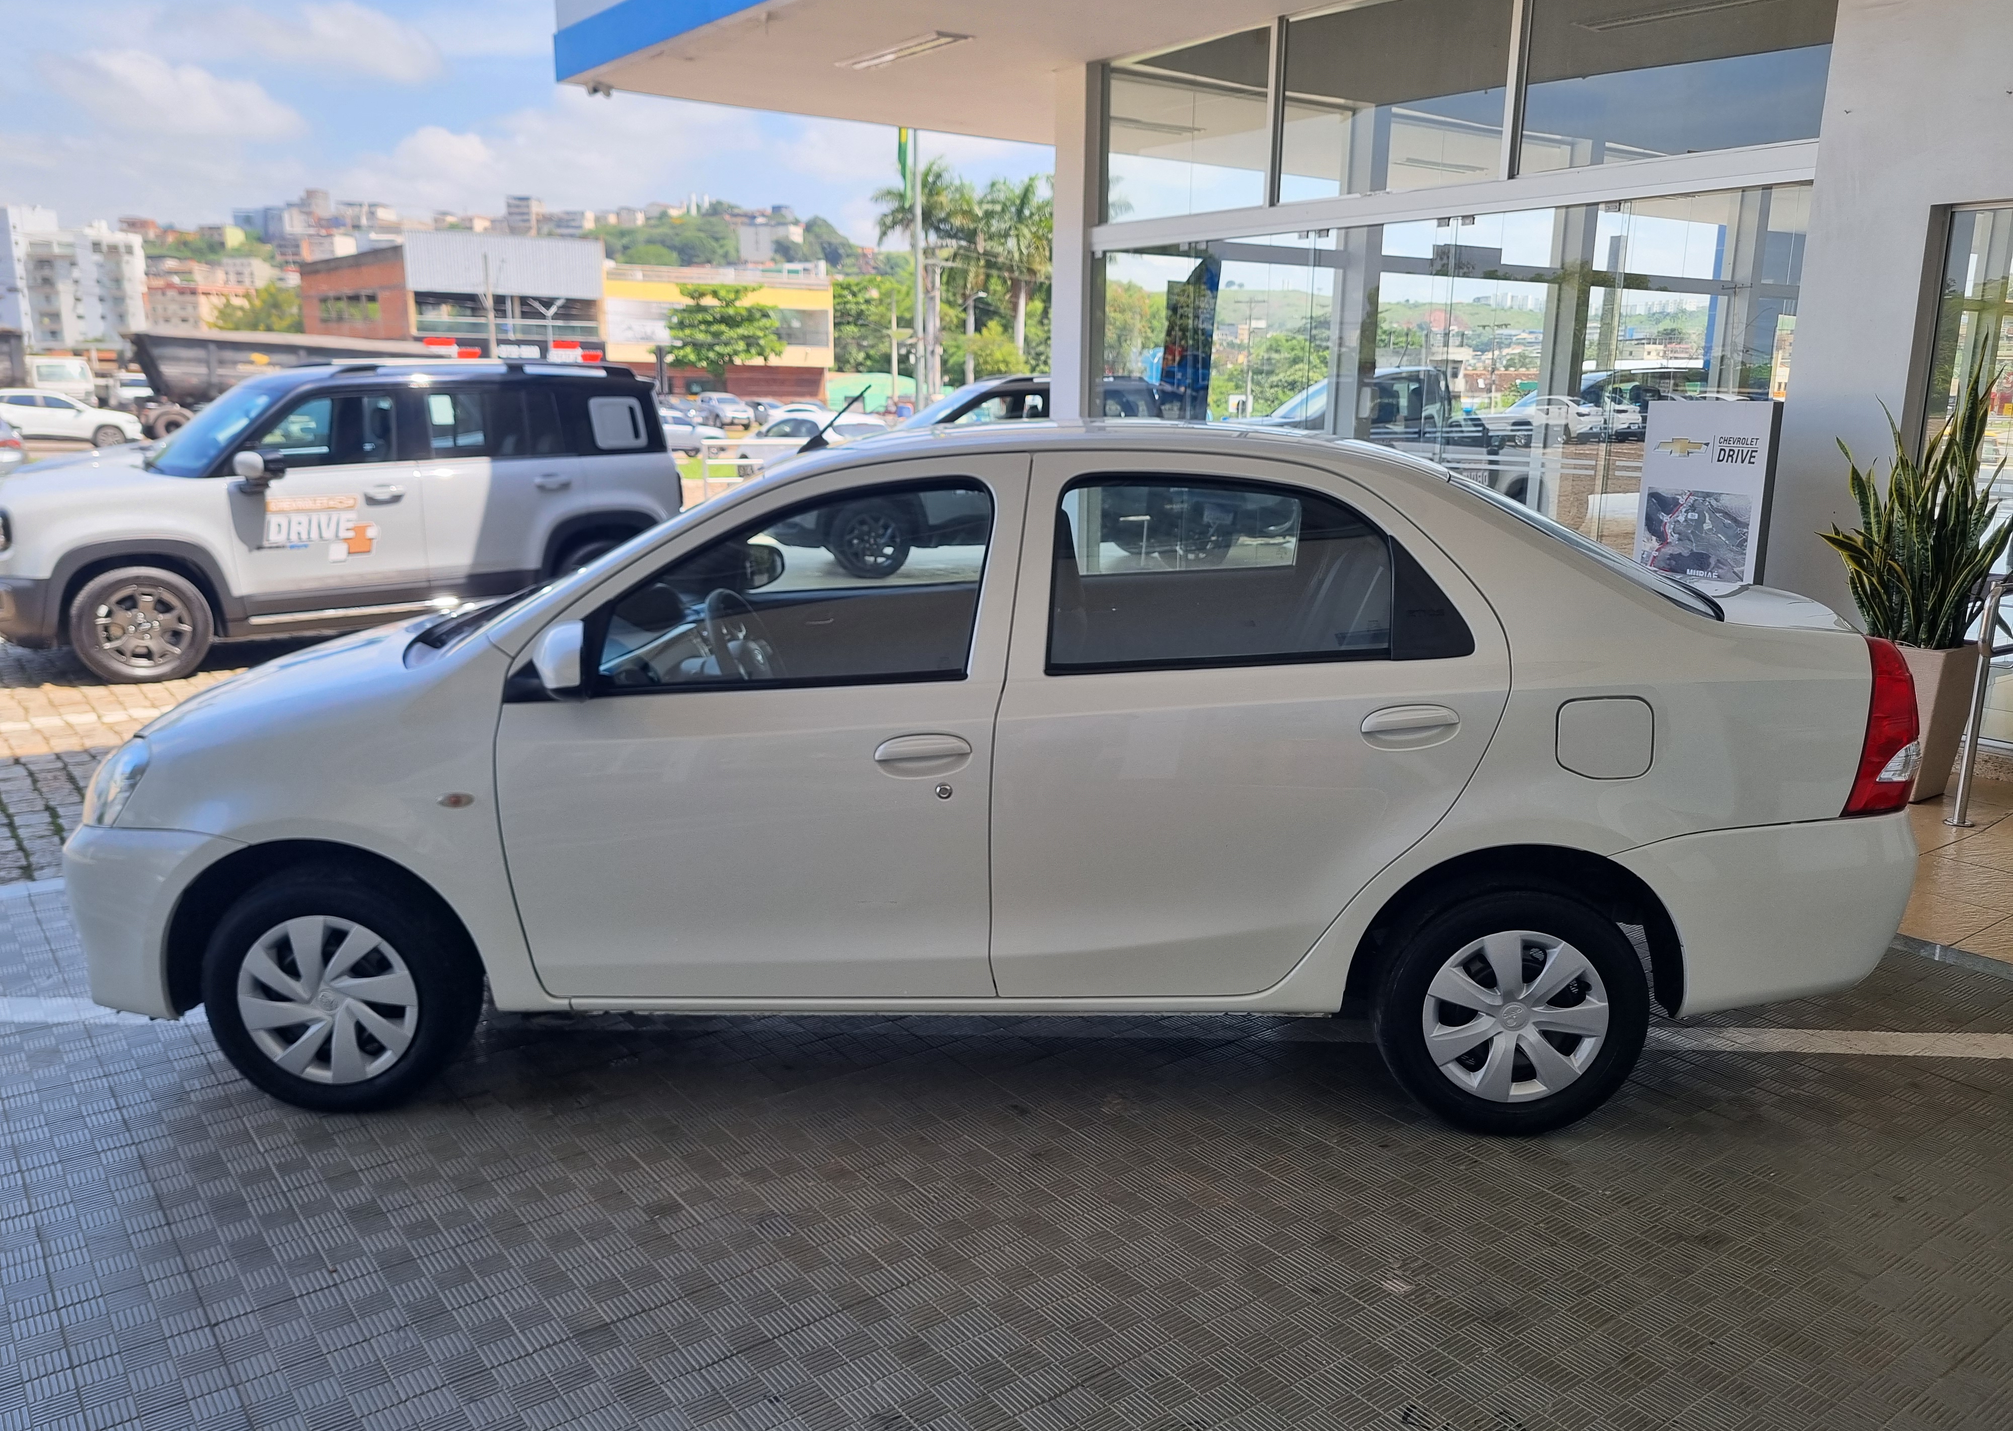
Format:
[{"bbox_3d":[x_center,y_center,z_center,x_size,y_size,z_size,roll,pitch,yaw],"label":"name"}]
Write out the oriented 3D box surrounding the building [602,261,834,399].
[{"bbox_3d":[-22.818,-27.483,110.582,16.270,10.200,14.000,-6,15,-26],"label":"building"}]

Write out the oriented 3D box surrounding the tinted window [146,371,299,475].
[{"bbox_3d":[-4.642,-1.694,8.834,1.380,0.740,0.130,15,-25,49],"label":"tinted window"}]

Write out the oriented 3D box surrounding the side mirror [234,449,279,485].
[{"bbox_3d":[-3.863,-1.273,7.795,0.170,0.160,0.220,-10,17,-39],"label":"side mirror"}]

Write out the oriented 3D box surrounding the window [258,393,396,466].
[{"bbox_3d":[-3.660,-1.549,8.159,0.748,0.373,0.040,-10,3,-39],"label":"window"}]

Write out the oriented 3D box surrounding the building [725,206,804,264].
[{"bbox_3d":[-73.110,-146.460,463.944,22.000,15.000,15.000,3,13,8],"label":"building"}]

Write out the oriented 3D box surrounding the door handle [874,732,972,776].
[{"bbox_3d":[-0.173,0.081,3.103,0.208,0.090,0.055,1,13,0],"label":"door handle"}]

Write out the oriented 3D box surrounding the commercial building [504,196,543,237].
[{"bbox_3d":[-171.477,-176.783,536.996,10.500,16.000,10.000,3,13,12],"label":"commercial building"}]

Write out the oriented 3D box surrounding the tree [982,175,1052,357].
[{"bbox_3d":[0.933,-27.627,98.427,5.600,14.310,5.600,0,13,0],"label":"tree"}]

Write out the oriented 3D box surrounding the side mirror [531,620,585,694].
[{"bbox_3d":[-0.884,-0.122,3.010,0.110,0.150,0.200,1,13,1],"label":"side mirror"}]

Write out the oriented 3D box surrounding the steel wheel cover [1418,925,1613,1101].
[{"bbox_3d":[1.087,0.639,3.240,0.395,0.395,0.075,1,13,1],"label":"steel wheel cover"}]

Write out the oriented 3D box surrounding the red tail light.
[{"bbox_3d":[1.879,0.016,3.244,0.240,0.400,0.270,1,13,1],"label":"red tail light"}]

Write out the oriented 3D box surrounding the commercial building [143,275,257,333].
[{"bbox_3d":[-173.250,-86.033,325.000,17.000,16.000,17.000,-12,18,-44],"label":"commercial building"}]

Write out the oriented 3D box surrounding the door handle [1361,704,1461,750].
[{"bbox_3d":[0.825,0.024,3.086,0.205,0.088,0.055,1,13,0],"label":"door handle"}]

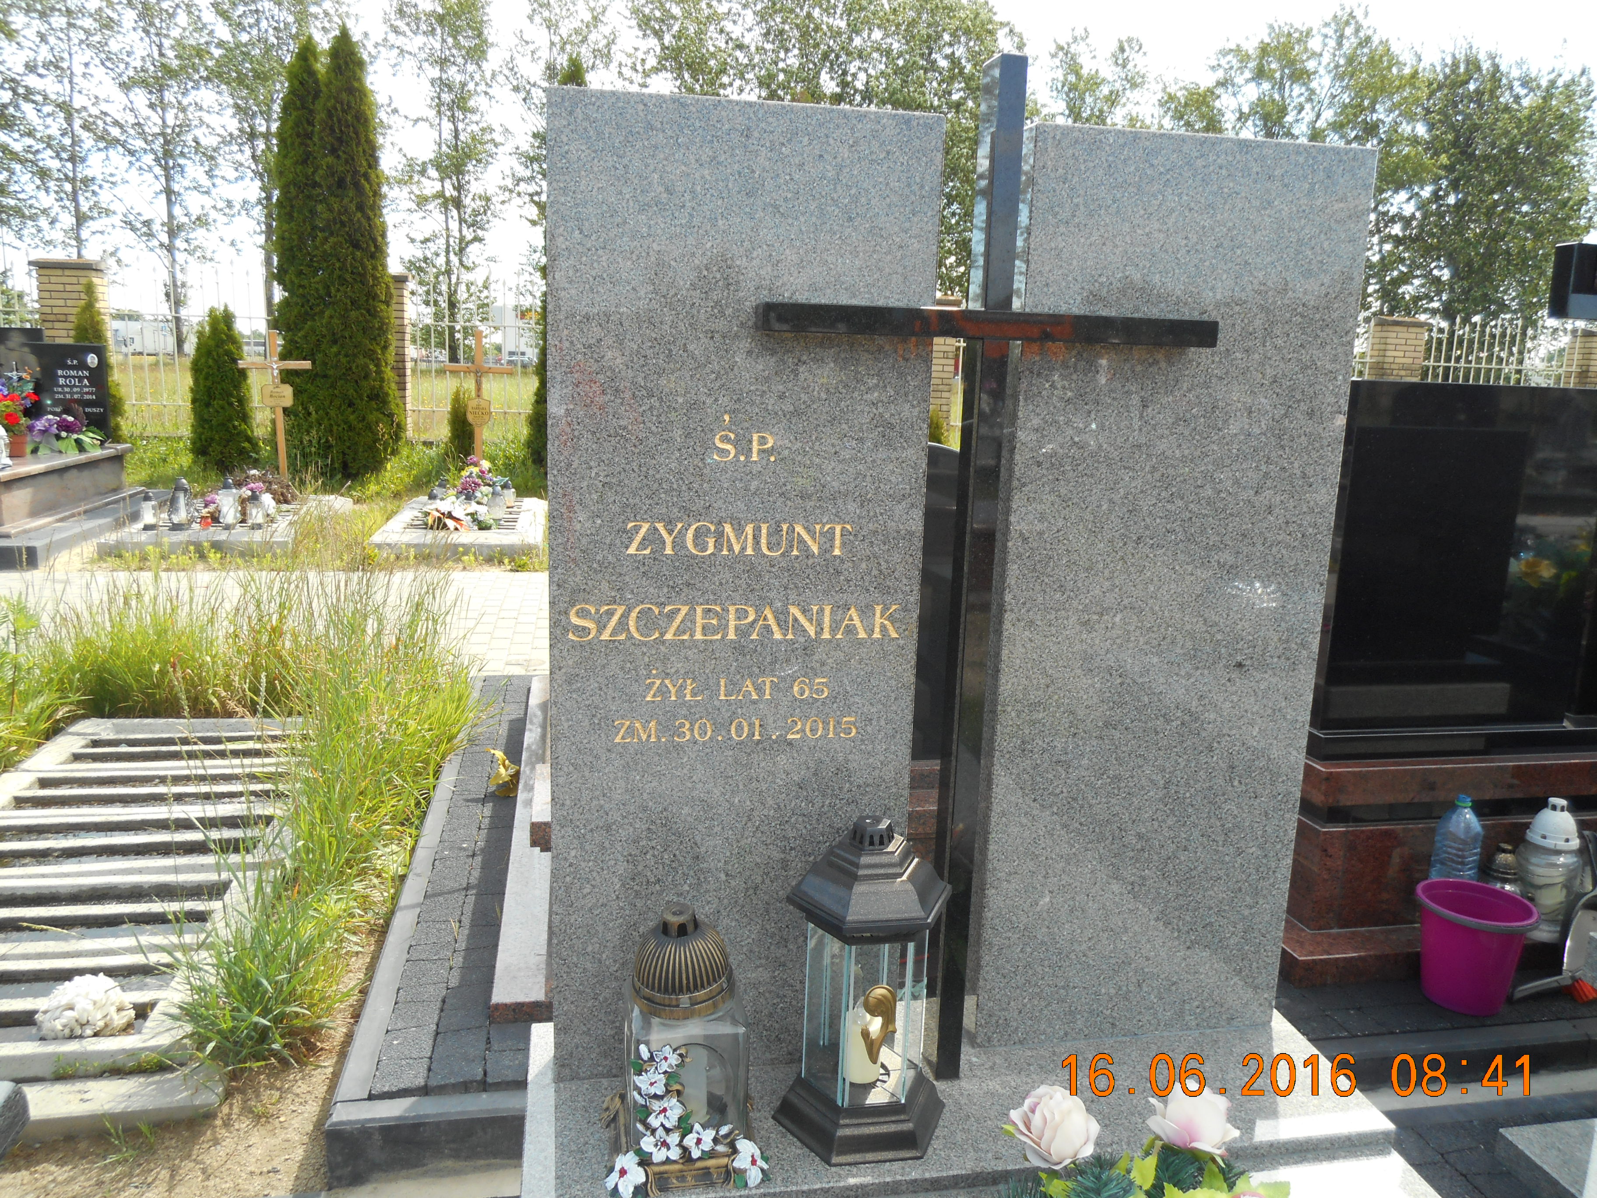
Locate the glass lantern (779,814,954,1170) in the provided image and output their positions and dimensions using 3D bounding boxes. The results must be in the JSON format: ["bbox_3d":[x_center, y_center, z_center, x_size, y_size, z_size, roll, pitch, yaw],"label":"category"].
[{"bbox_3d":[0.079,0.434,1.351,0.211,0.370,0.187,0,11,-9],"label":"glass lantern"}]

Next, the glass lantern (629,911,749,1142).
[{"bbox_3d":[-0.143,0.532,1.426,0.154,0.321,0.149,0,11,-10],"label":"glass lantern"}]

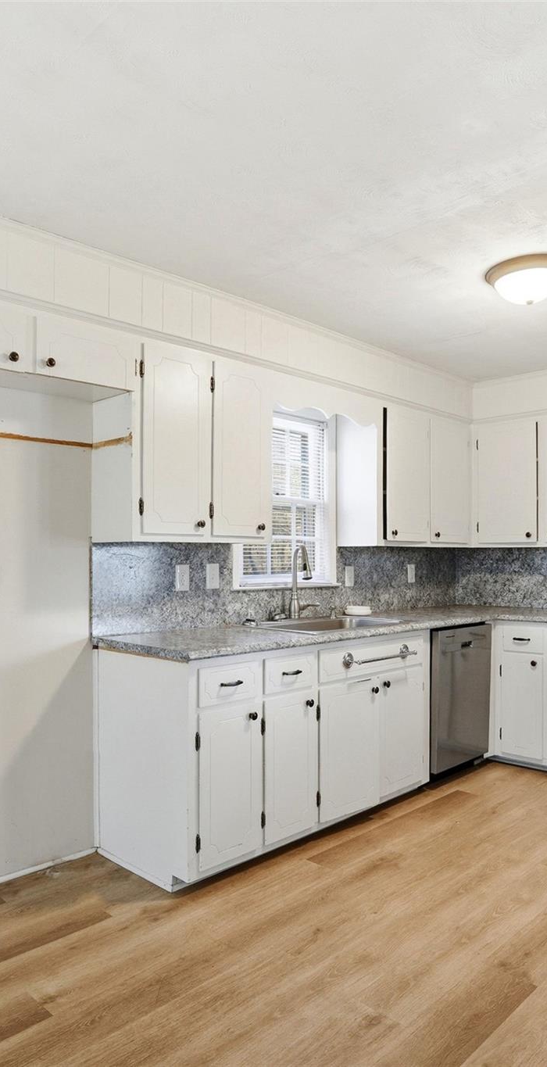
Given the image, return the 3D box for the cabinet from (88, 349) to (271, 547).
[{"bbox_3d":[-0.398,-0.374,3.145,0.326,0.841,0.815,-2,-3,45],"label":"cabinet"}]

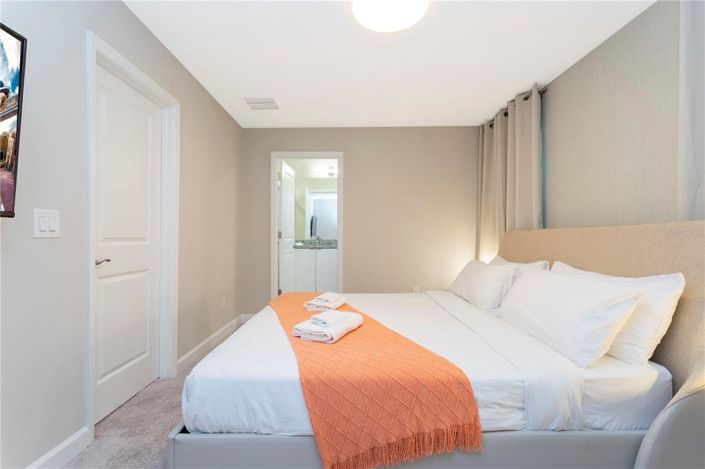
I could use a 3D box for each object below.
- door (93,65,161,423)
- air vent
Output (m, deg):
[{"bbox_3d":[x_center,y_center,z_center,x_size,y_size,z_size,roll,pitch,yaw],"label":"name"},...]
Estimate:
[{"bbox_3d":[-1.468,0.055,2.142,0.045,2.030,0.745,0,0,-1],"label":"door"},{"bbox_3d":[-0.930,-1.345,3.449,0.335,0.022,0.340,0,0,-1],"label":"air vent"}]

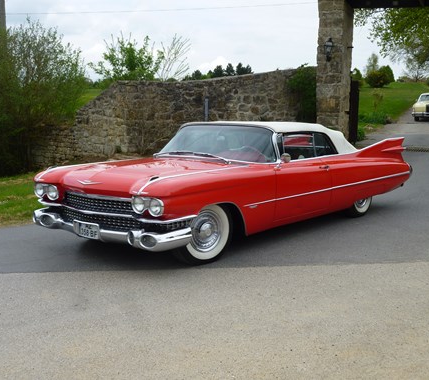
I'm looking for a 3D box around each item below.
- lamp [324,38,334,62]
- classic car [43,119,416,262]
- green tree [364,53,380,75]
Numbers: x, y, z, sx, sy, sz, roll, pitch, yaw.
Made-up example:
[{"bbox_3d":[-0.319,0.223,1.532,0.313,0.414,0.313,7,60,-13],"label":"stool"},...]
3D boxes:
[{"bbox_3d":[3.315,-4.049,17.000,0.270,0.680,0.330,3,9,22],"label":"lamp"},{"bbox_3d":[0.564,-0.221,7.677,2.030,1.380,5.710,7,10,40],"label":"classic car"},{"bbox_3d":[20.104,-15.558,75.000,2.100,4.200,2.100,0,8,0],"label":"green tree"}]

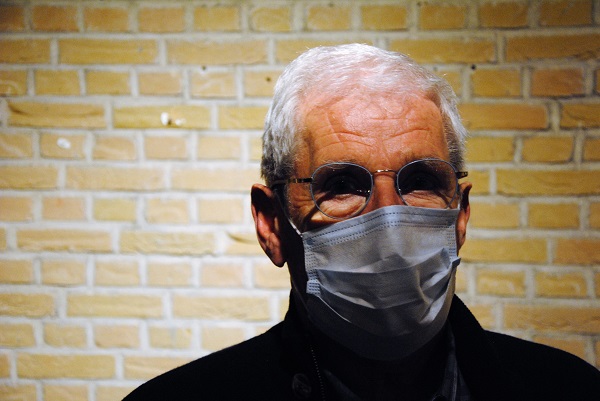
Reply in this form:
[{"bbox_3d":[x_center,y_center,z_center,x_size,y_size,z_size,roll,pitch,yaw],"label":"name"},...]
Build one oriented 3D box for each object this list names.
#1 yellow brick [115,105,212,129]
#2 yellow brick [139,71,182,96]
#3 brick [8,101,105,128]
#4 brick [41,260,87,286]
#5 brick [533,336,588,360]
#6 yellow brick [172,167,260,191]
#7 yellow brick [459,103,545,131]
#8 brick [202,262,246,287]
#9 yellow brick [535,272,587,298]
[{"bbox_3d":[-0.286,-0.186,2.836,0.214,0.052,0.103,1,8,9],"label":"yellow brick"},{"bbox_3d":[-0.281,-0.261,2.872,0.103,0.054,0.200,1,7,10],"label":"yellow brick"},{"bbox_3d":[-0.519,-0.192,2.873,0.218,0.056,0.103,1,8,9],"label":"brick"},{"bbox_3d":[-0.473,0.143,2.715,0.097,0.052,0.120,1,6,10],"label":"brick"},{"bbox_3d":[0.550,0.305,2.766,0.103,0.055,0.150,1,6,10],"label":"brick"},{"bbox_3d":[-0.158,-0.052,2.833,0.217,0.053,0.103,1,6,10],"label":"yellow brick"},{"bbox_3d":[0.409,-0.178,2.724,0.215,0.055,0.103,1,8,9],"label":"yellow brick"},{"bbox_3d":[-0.153,0.153,2.878,0.096,0.053,0.150,1,6,10],"label":"brick"},{"bbox_3d":[0.508,0.157,2.546,0.097,0.050,0.120,1,6,10],"label":"yellow brick"}]

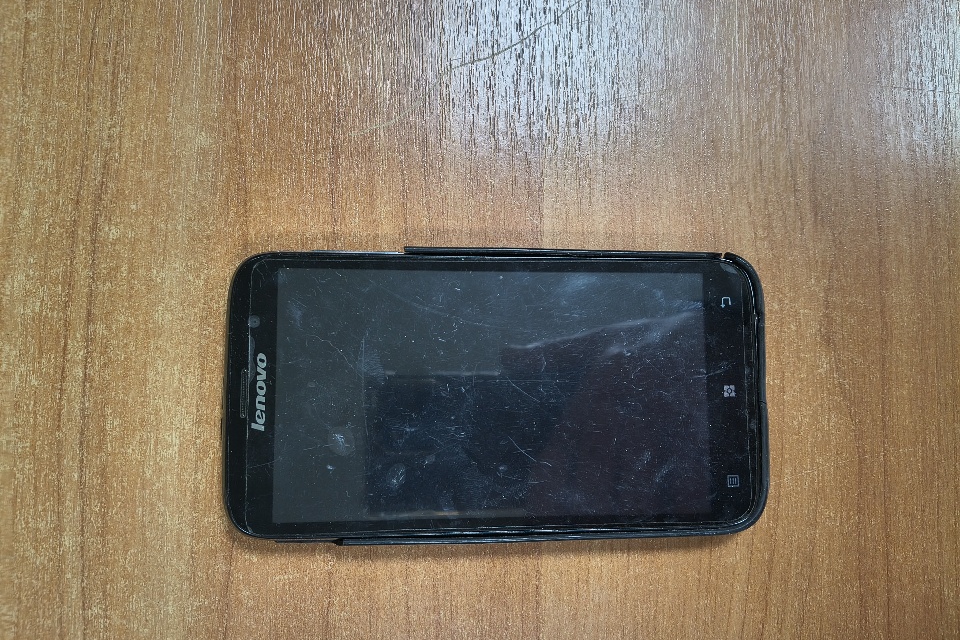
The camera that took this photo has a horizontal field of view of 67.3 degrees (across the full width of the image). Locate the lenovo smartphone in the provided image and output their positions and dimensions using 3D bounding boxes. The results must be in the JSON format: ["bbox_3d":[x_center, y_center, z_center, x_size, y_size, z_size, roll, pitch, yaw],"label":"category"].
[{"bbox_3d":[0.006,0.021,0.207,0.154,0.011,0.082,0,84,-5],"label":"lenovo smartphone"}]

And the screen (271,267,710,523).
[{"bbox_3d":[0.005,0.020,0.203,0.122,0.002,0.069,0,84,-5],"label":"screen"}]

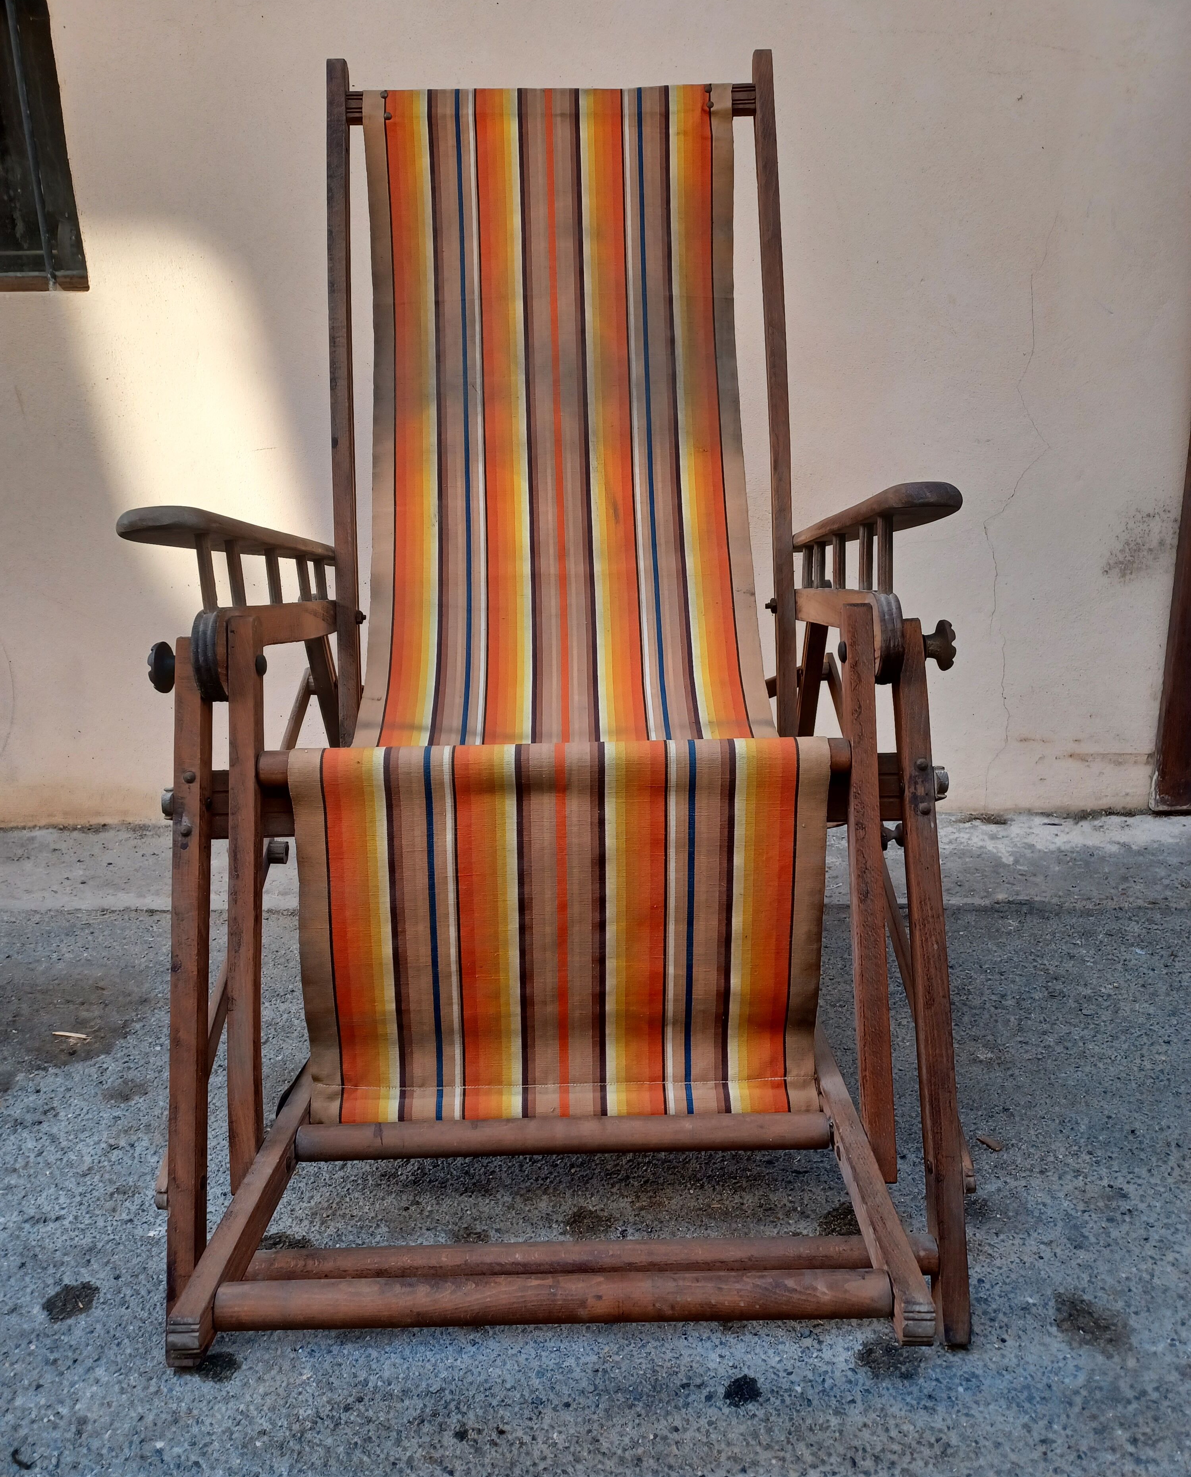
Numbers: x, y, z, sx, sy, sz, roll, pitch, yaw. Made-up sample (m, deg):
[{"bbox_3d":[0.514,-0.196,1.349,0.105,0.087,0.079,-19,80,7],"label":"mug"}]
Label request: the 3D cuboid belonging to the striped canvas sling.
[{"bbox_3d":[-0.040,-0.226,1.186,0.451,0.957,0.700,-1,16,0],"label":"striped canvas sling"}]

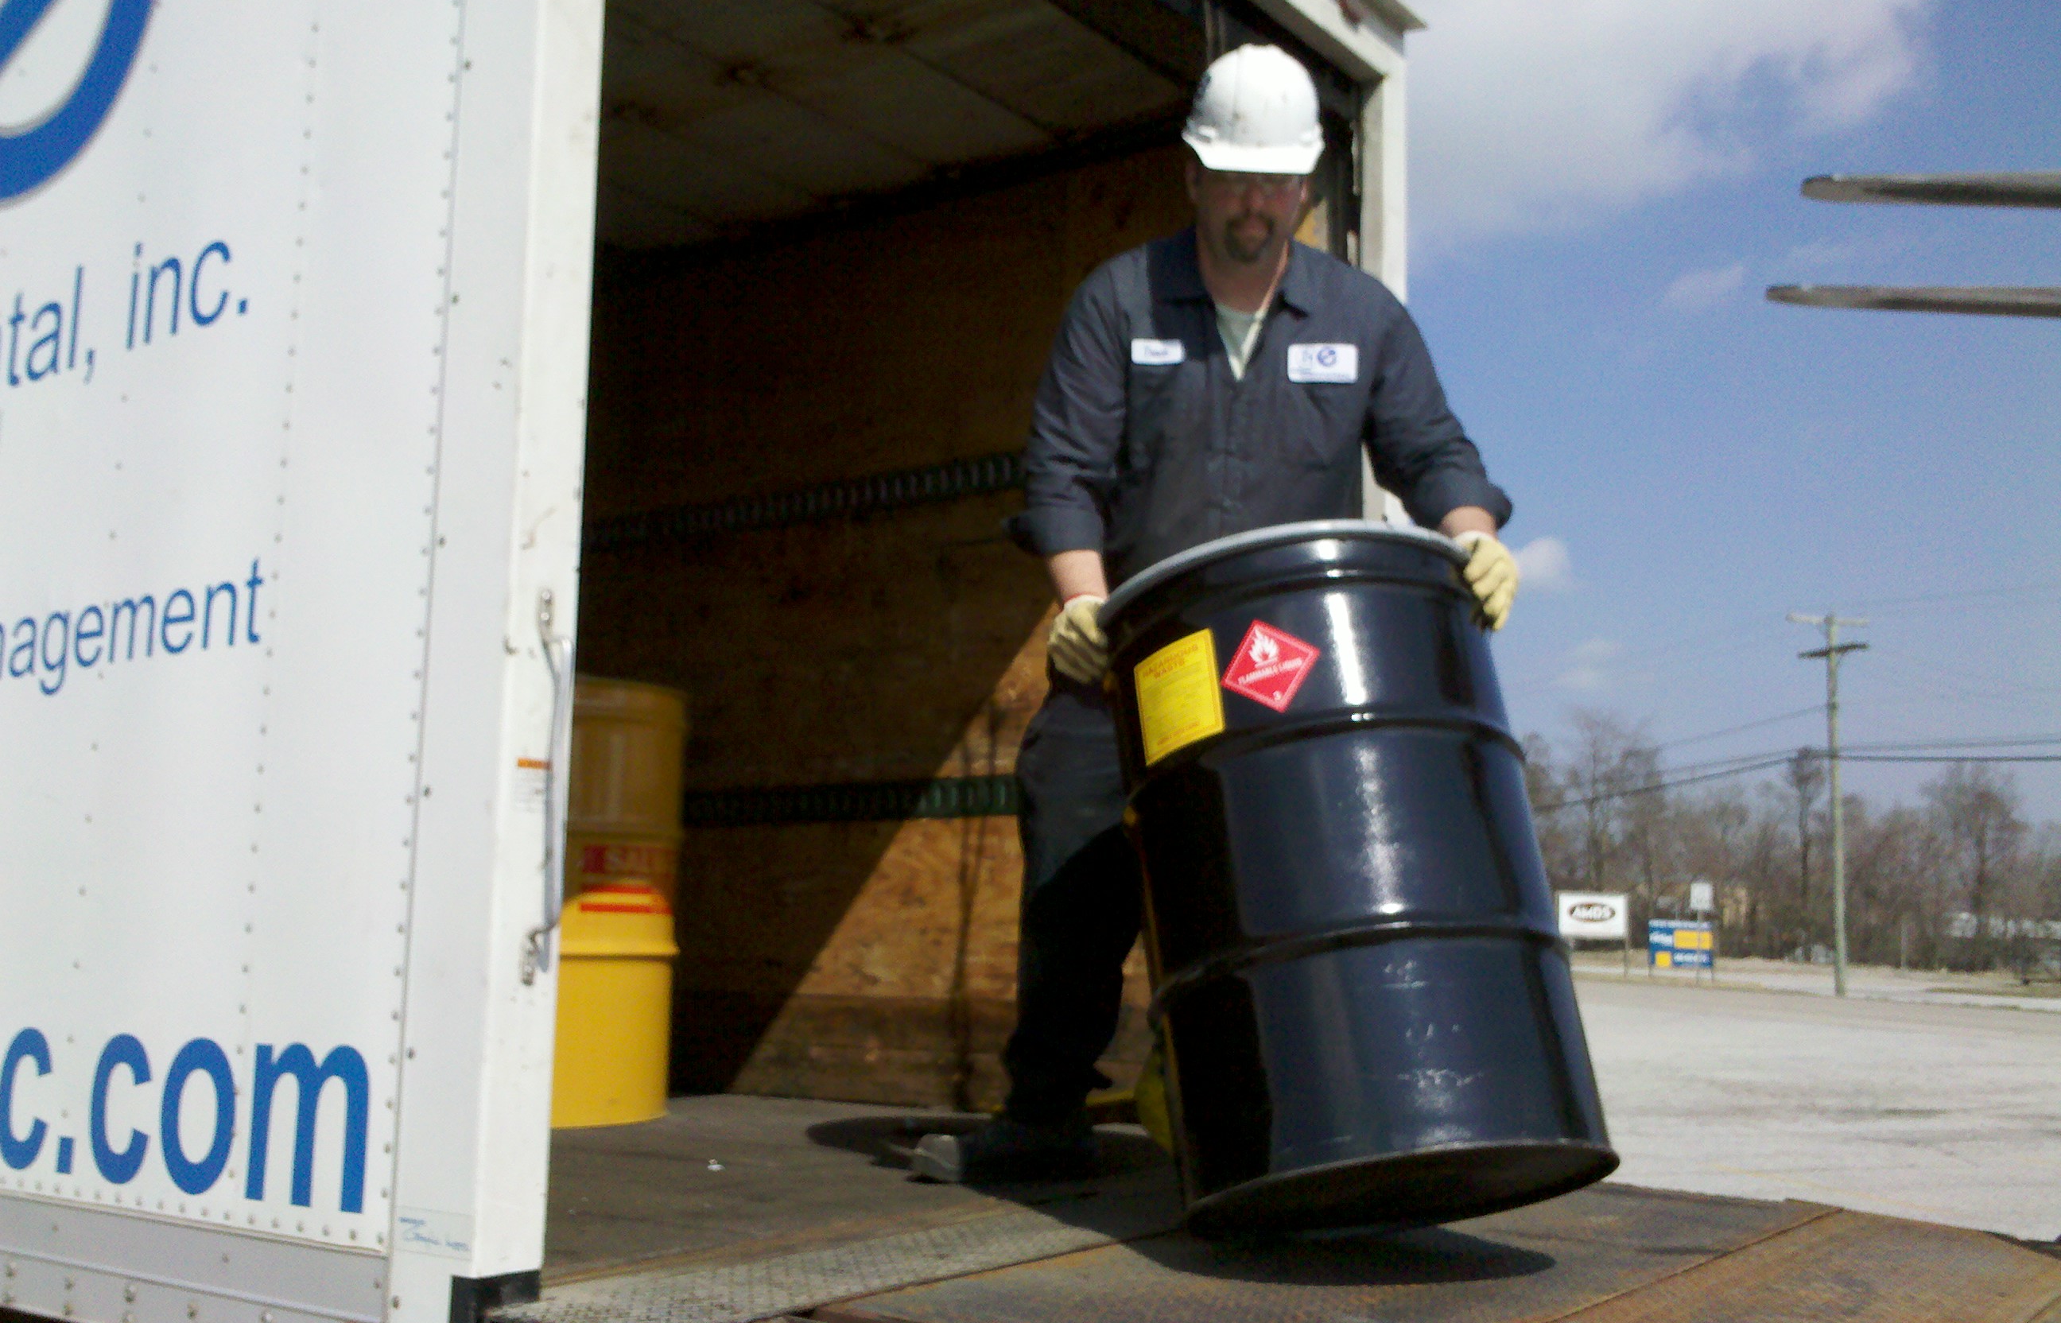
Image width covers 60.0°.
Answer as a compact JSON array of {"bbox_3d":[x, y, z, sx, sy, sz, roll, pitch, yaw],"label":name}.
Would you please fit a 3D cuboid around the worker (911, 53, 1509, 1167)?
[{"bbox_3d":[0.274,-0.012,3.080,0.920,1.900,0.780,0,-9,5],"label":"worker"}]

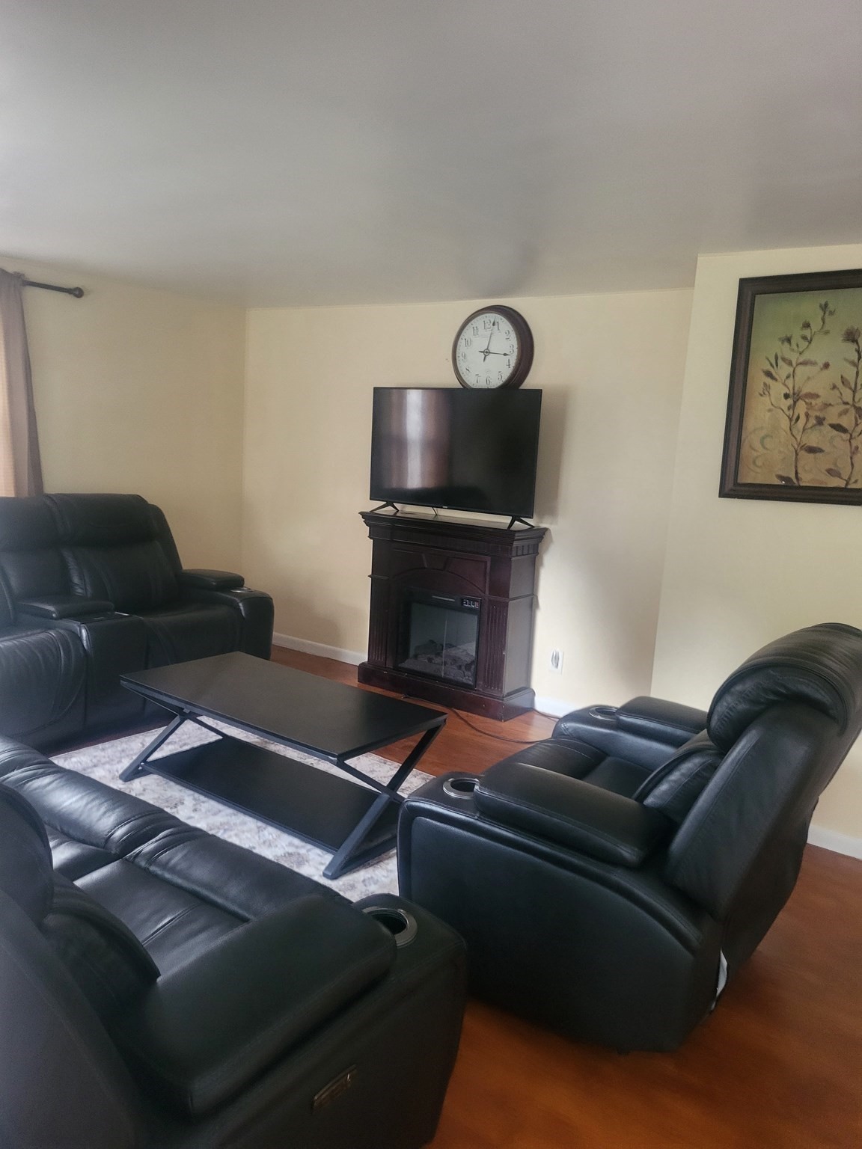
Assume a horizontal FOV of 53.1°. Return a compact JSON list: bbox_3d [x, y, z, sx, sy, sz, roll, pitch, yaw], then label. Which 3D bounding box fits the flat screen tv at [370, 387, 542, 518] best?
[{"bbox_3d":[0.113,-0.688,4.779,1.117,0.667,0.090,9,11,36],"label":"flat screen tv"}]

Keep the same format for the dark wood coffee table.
[{"bbox_3d":[-0.618,0.692,3.469,1.252,0.437,0.603,10,11,37],"label":"dark wood coffee table"}]

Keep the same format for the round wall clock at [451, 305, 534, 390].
[{"bbox_3d":[0.333,-1.222,4.735,0.485,0.485,0.080,9,11,33],"label":"round wall clock"}]

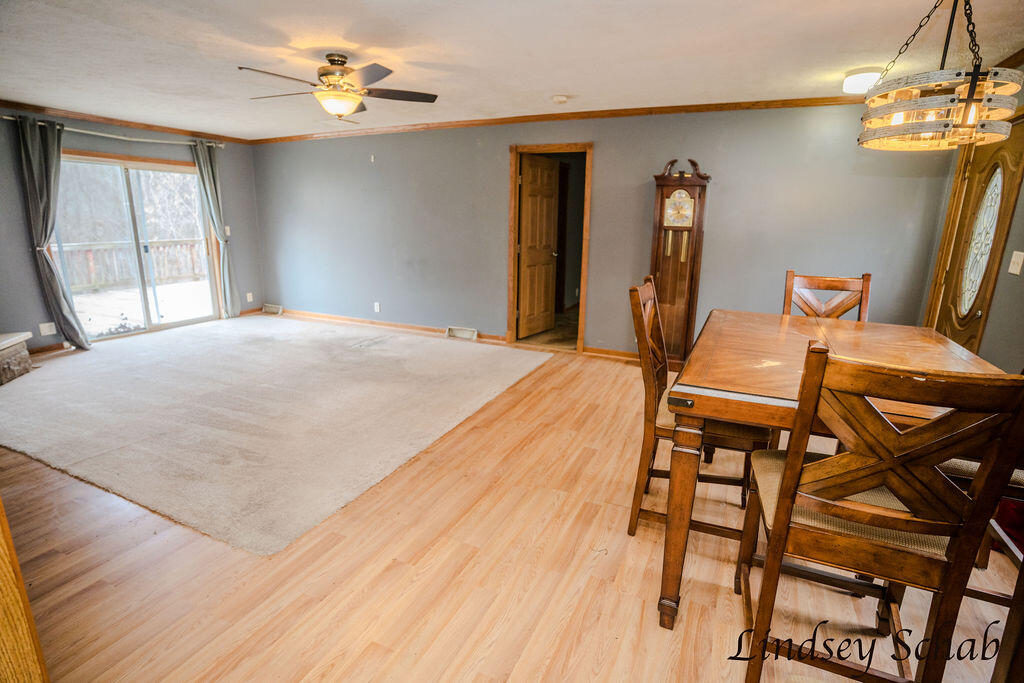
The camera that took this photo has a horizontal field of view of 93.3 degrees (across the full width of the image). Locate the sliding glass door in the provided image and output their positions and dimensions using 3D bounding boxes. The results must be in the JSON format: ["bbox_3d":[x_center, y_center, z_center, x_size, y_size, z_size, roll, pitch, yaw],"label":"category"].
[{"bbox_3d":[-4.328,-1.099,5.715,0.110,1.990,1.740,7,16,24],"label":"sliding glass door"}]

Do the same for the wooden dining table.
[{"bbox_3d":[1.283,0.490,2.030,1.030,0.910,1.550,8,16,25],"label":"wooden dining table"}]

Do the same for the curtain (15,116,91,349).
[{"bbox_3d":[-4.548,-1.020,4.864,0.160,2.240,0.430,7,16,24],"label":"curtain"}]

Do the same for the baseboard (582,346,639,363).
[{"bbox_3d":[1.080,0.133,5.086,0.660,0.090,0.020,7,16,24],"label":"baseboard"}]

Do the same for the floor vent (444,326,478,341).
[{"bbox_3d":[-0.619,-0.103,5.807,0.430,0.135,0.070,7,16,24],"label":"floor vent"}]

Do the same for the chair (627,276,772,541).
[{"bbox_3d":[0.822,0.327,2.197,0.600,1.130,0.490,7,16,24],"label":"chair"}]

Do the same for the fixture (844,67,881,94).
[{"bbox_3d":[2.380,-1.768,3.290,0.280,0.115,0.280,7,16,24],"label":"fixture"}]

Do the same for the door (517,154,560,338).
[{"bbox_3d":[0.341,-1.043,5.666,0.045,2.040,0.770,12,18,37],"label":"door"}]

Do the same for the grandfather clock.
[{"bbox_3d":[1.526,-0.673,4.529,0.460,1.940,0.260,7,16,24],"label":"grandfather clock"}]

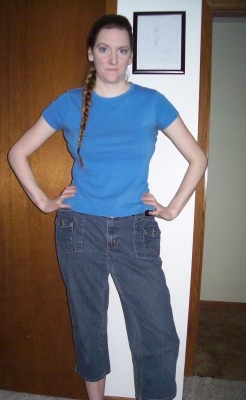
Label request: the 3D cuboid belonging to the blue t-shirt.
[{"bbox_3d":[-0.047,-0.186,1.519,0.500,0.485,0.250,2,6,2],"label":"blue t-shirt"}]

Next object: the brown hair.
[{"bbox_3d":[-0.057,-0.388,1.484,0.185,0.545,0.240,2,6,-4],"label":"brown hair"}]

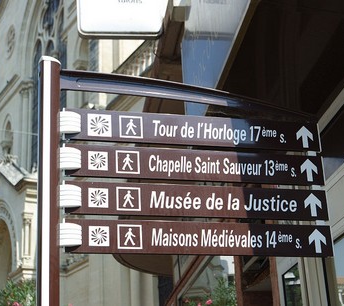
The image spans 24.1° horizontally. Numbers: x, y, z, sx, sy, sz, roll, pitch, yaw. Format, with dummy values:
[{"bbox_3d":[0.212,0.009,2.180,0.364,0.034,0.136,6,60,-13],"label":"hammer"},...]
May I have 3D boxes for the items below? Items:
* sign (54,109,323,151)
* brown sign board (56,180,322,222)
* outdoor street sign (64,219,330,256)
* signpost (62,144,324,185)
[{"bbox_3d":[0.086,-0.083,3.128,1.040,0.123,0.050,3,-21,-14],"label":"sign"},{"bbox_3d":[0.100,0.184,3.028,1.040,0.123,0.050,3,-21,-14],"label":"brown sign board"},{"bbox_3d":[0.107,0.318,2.978,1.040,0.123,0.050,3,-21,-14],"label":"outdoor street sign"},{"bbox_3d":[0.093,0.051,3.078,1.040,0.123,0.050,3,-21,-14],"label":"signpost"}]

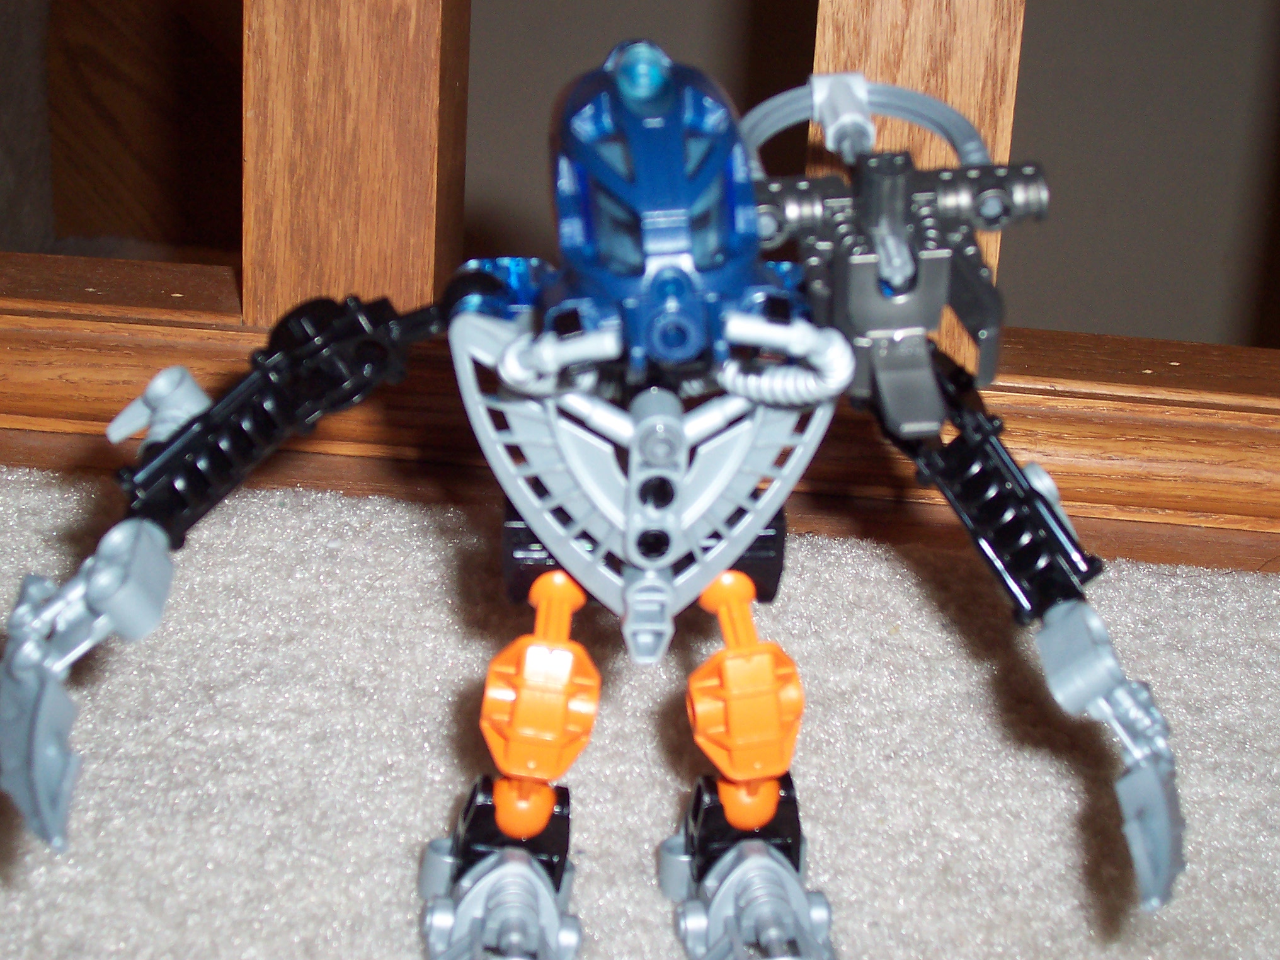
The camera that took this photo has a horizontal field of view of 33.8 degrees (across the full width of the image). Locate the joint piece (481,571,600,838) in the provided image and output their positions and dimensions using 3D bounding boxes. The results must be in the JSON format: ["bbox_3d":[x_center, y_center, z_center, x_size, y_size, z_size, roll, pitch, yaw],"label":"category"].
[{"bbox_3d":[-0.017,0.038,0.357,0.020,0.049,0.015,9,15,-2],"label":"joint piece"}]

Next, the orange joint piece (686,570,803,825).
[{"bbox_3d":[0.018,0.038,0.360,0.020,0.049,0.015,-10,22,-7],"label":"orange joint piece"}]

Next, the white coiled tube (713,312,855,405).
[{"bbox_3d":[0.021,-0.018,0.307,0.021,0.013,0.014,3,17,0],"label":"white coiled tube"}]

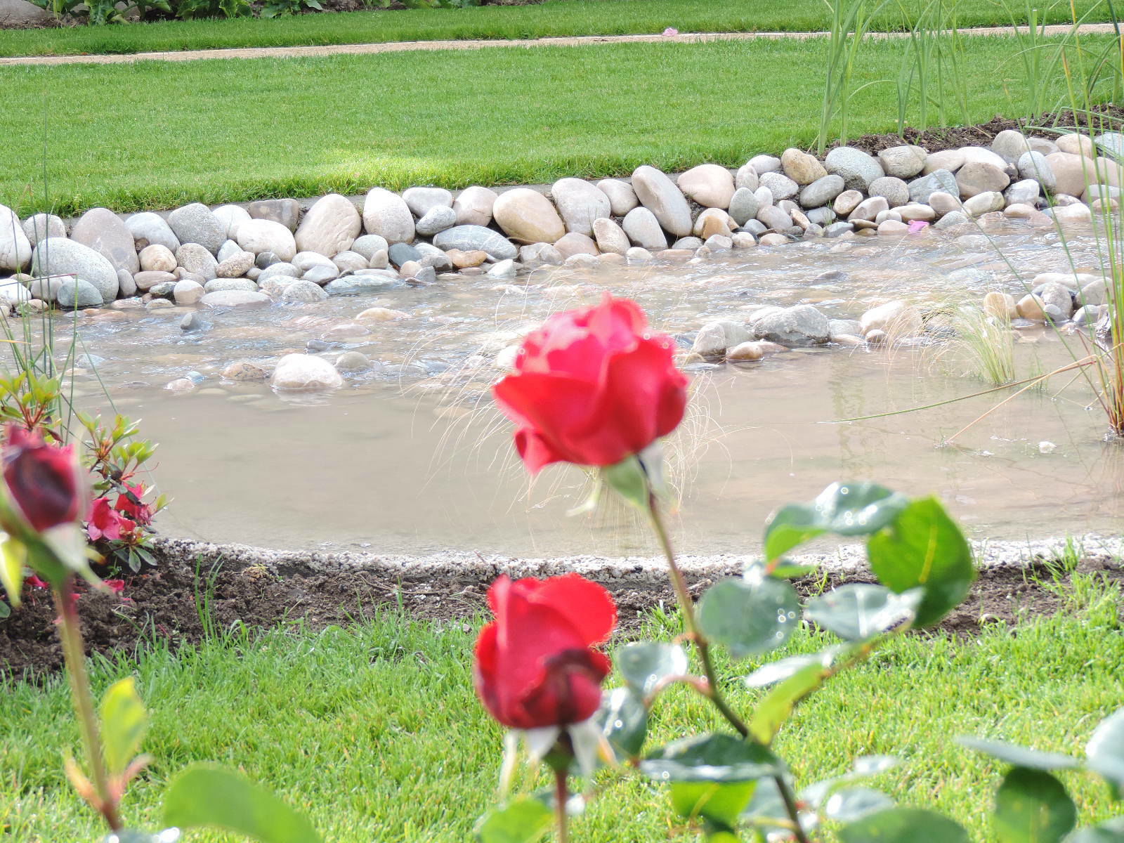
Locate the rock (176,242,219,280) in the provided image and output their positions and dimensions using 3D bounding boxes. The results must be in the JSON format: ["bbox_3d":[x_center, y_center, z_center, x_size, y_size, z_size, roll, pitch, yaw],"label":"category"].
[{"bbox_3d":[-0.801,-0.346,6.420,0.096,0.088,0.085,-2,17,-7],"label":"rock"}]

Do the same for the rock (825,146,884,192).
[{"bbox_3d":[0.831,-0.717,8.300,0.165,0.130,0.135,0,14,0],"label":"rock"}]

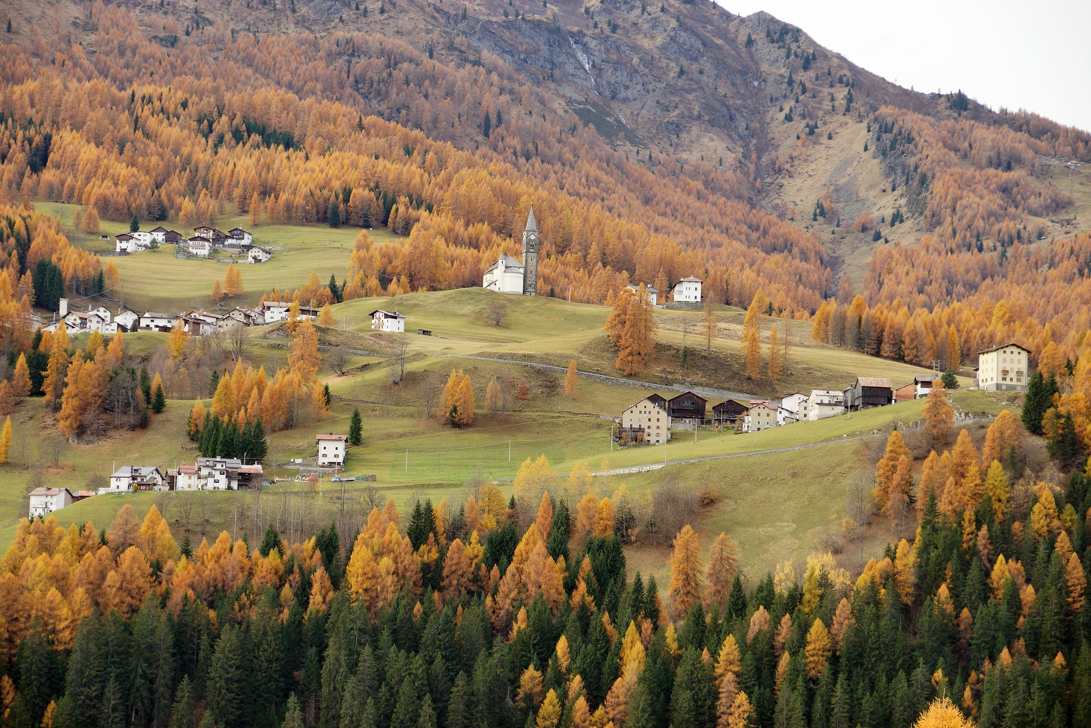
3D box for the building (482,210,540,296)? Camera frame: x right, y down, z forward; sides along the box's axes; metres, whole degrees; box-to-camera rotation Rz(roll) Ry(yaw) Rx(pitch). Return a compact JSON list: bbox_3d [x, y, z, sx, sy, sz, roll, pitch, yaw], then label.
[{"bbox_3d":[-14.570,-46.500,1320.000,17.500,36.000,25.000,2,-5,-17],"label":"building"}]

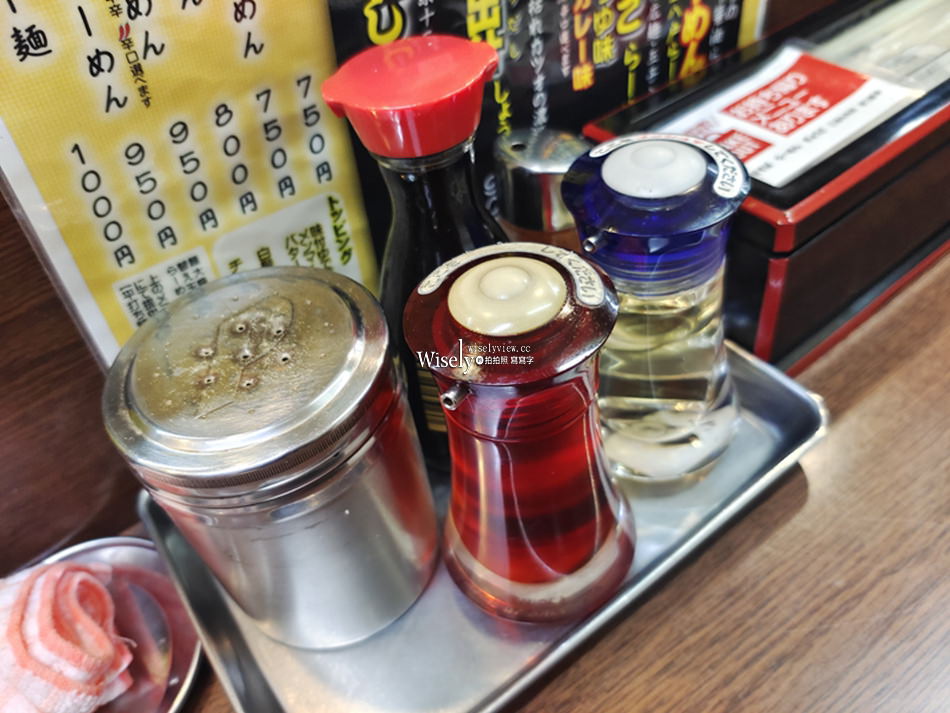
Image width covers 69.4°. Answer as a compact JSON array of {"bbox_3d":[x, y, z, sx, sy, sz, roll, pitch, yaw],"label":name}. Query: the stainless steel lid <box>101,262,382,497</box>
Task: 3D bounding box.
[{"bbox_3d":[-0.052,0.004,0.164,0.067,0.013,0.067,-5,46,5],"label":"stainless steel lid"}]

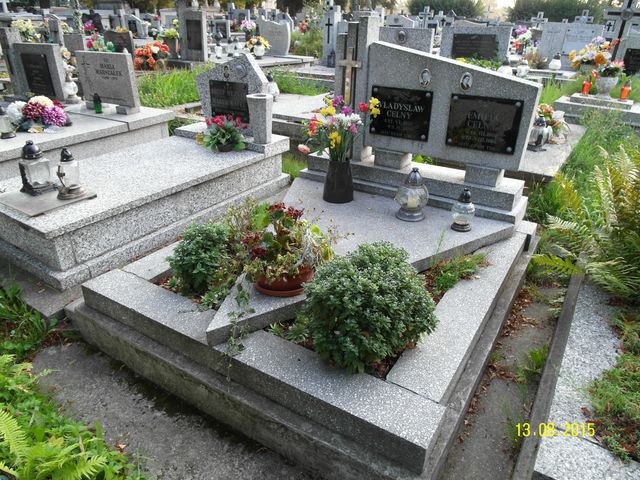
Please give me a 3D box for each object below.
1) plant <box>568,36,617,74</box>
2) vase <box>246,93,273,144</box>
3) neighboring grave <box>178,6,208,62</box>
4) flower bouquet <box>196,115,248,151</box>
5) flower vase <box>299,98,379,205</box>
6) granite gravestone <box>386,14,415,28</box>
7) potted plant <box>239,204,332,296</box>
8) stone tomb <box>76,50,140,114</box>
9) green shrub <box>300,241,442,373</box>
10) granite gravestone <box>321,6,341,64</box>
[{"bbox_3d":[3.898,-2.641,6.300,0.580,0.450,0.520,16,29,28],"label":"plant"},{"bbox_3d":[-0.473,-0.972,3.569,0.190,0.345,0.172,15,30,29],"label":"vase"},{"bbox_3d":[-2.836,-4.510,9.812,0.620,1.040,0.160,15,30,29],"label":"neighboring grave"},{"bbox_3d":[-0.805,-0.888,3.650,0.333,0.282,0.299,15,30,29],"label":"flower bouquet"},{"bbox_3d":[0.122,-0.552,2.756,0.470,0.650,0.410,16,31,29],"label":"flower vase"},{"bbox_3d":[2.564,-6.980,14.681,0.900,0.800,0.150,16,31,29],"label":"granite gravestone"},{"bbox_3d":[-0.144,0.041,1.983,0.385,0.362,0.345,-2,26,-4],"label":"potted plant"},{"bbox_3d":[-1.948,-1.471,4.143,0.800,0.524,0.130,16,31,29],"label":"stone tomb"},{"bbox_3d":[0.197,0.235,1.699,0.510,0.460,0.510,0,27,0],"label":"green shrub"},{"bbox_3d":[0.260,-4.115,8.998,0.300,1.100,0.220,16,29,28],"label":"granite gravestone"}]

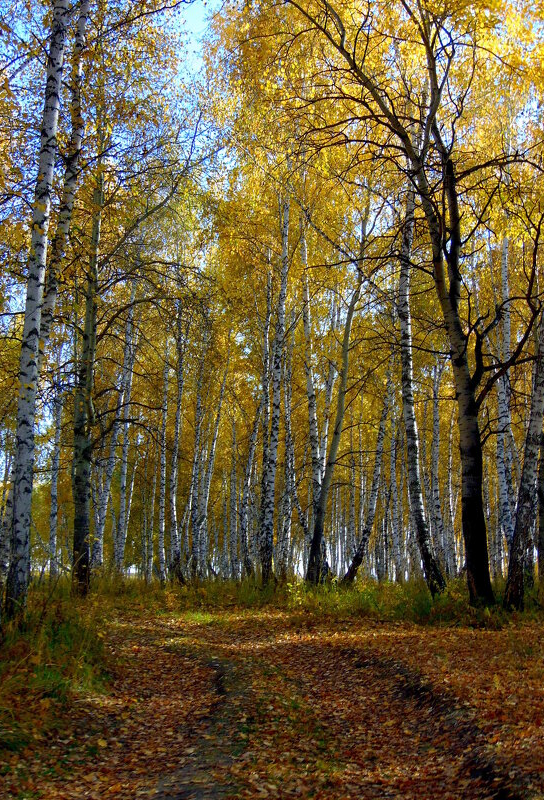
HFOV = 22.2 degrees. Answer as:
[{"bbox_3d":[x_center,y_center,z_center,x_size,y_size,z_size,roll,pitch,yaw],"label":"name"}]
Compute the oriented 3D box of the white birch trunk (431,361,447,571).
[{"bbox_3d":[4.975,1.958,41.306,0.310,6.320,0.310,0,-6,0],"label":"white birch trunk"}]

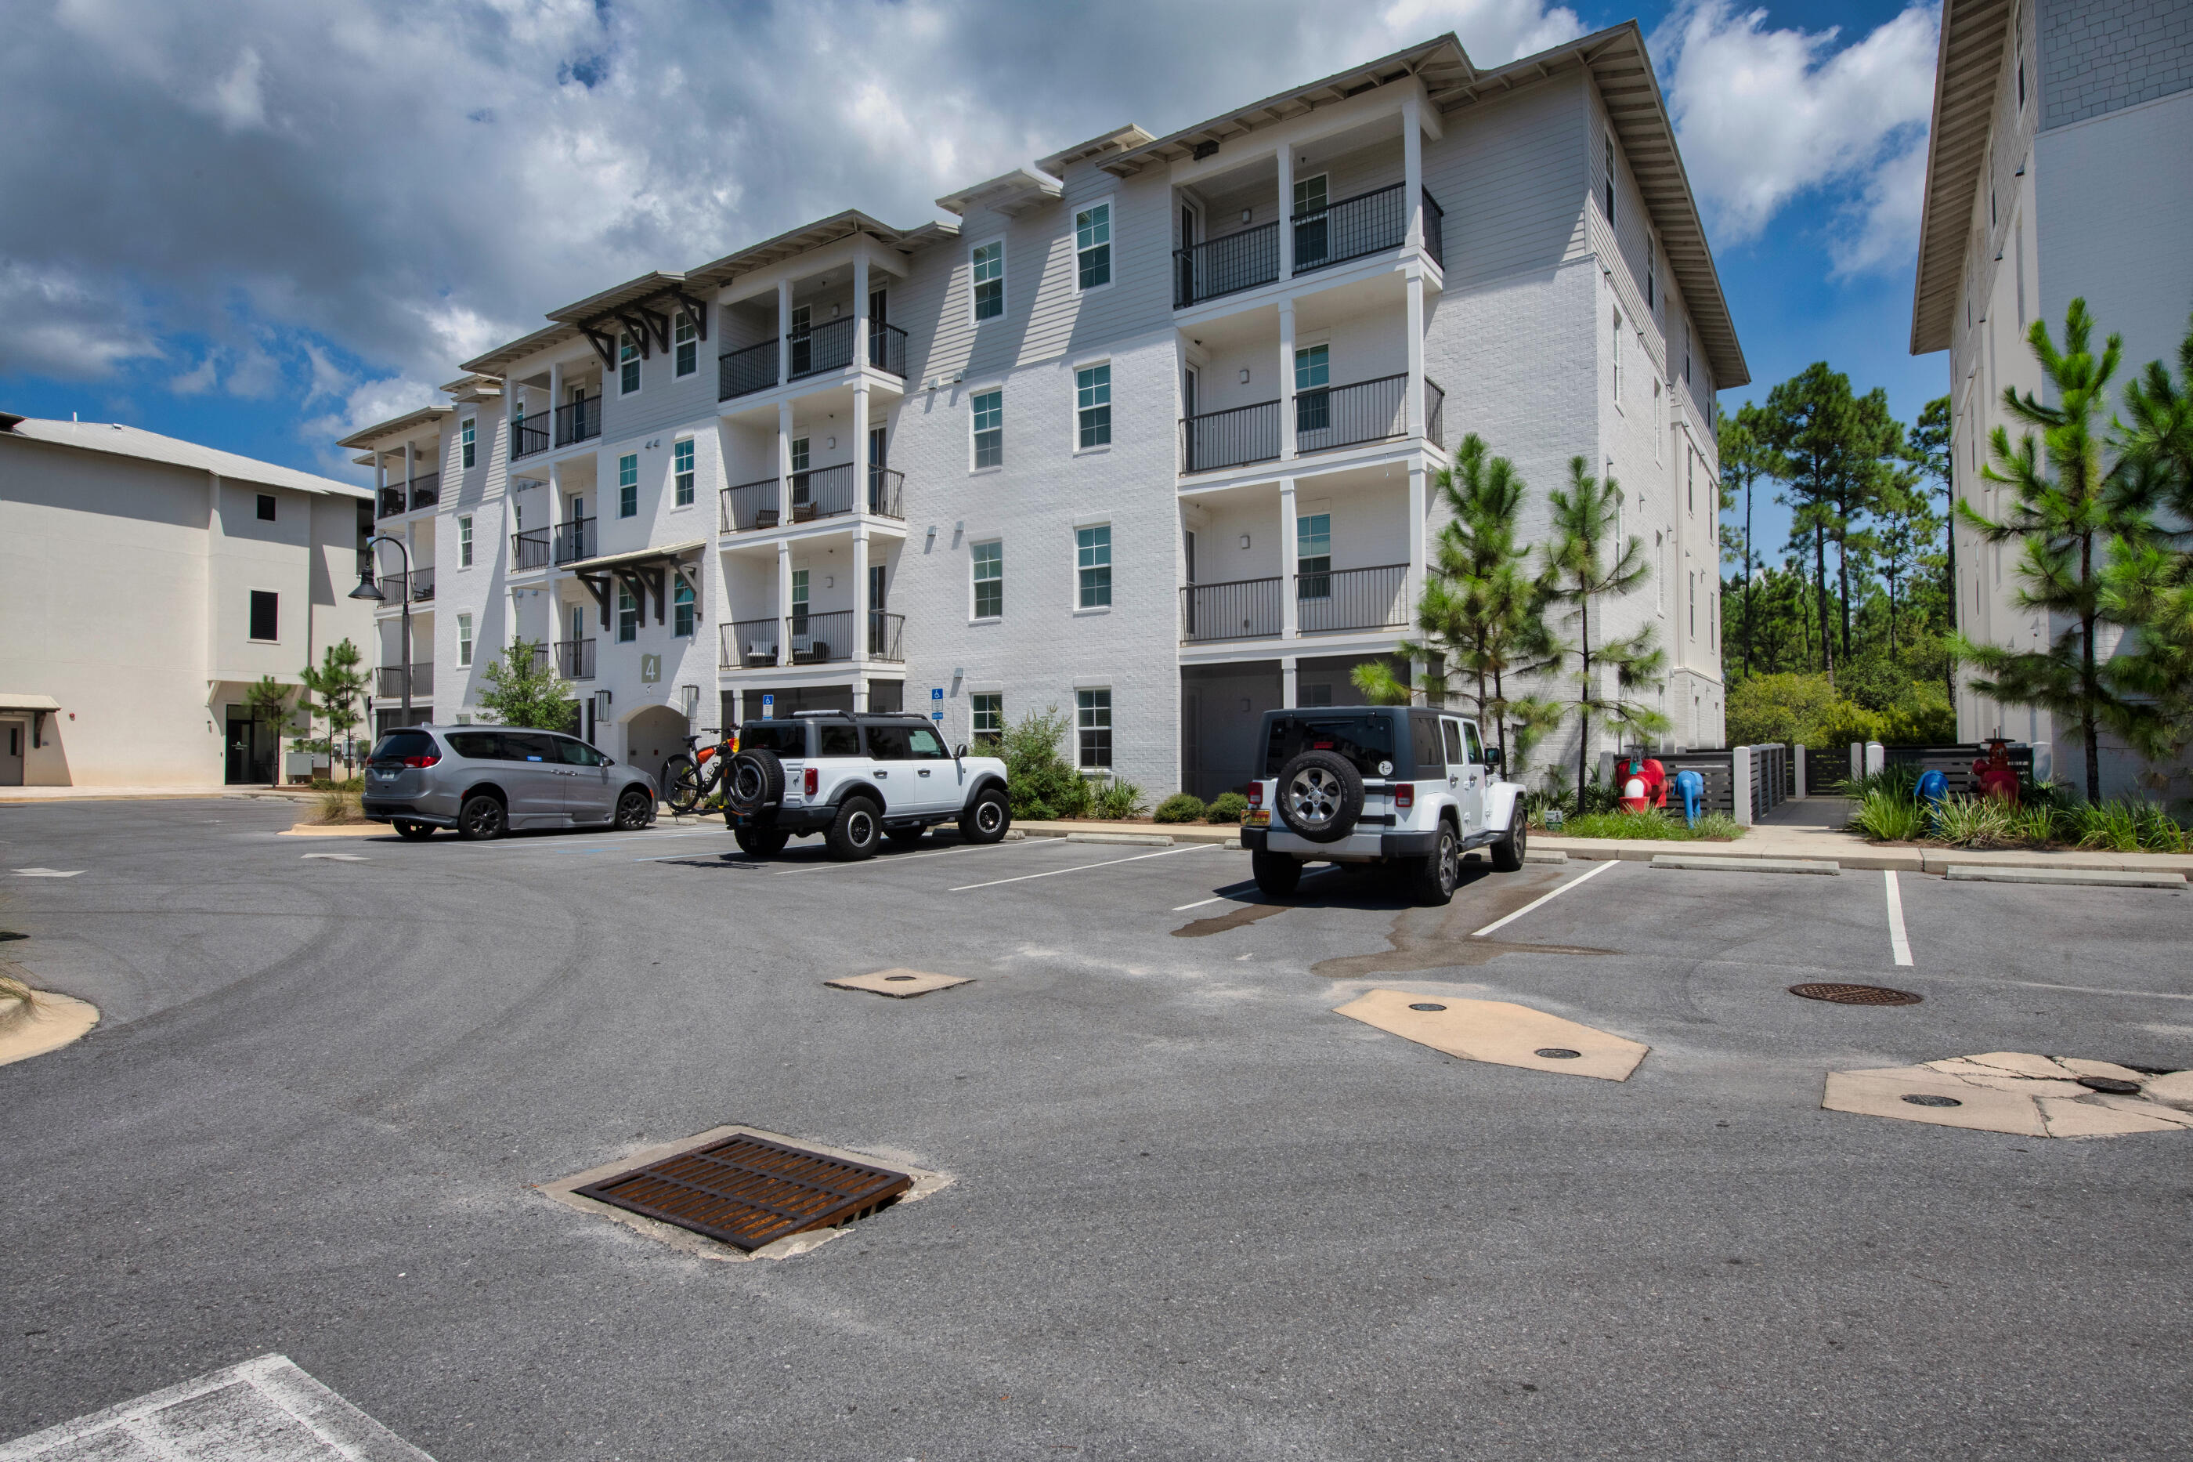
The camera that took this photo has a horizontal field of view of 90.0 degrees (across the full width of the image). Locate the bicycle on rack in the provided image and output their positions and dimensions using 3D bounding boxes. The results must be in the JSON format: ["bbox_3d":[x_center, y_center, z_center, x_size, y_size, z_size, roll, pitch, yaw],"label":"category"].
[{"bbox_3d":[-4.972,0.461,14.172,1.880,1.120,0.720,-1,-1,35],"label":"bicycle on rack"}]

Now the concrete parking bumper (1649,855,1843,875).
[{"bbox_3d":[7.373,1.523,12.450,1.830,0.140,0.180,-1,-1,30],"label":"concrete parking bumper"}]

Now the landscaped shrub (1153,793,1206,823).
[{"bbox_3d":[1.463,1.326,19.302,0.920,0.540,0.880,0,-1,0],"label":"landscaped shrub"}]

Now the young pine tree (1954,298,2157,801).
[{"bbox_3d":[11.507,-1.897,12.952,1.950,6.400,1.950,-1,-1,35],"label":"young pine tree"}]

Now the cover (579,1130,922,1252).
[{"bbox_3d":[-1.157,1.505,3.600,0.825,0.060,0.650,-1,-1,35],"label":"cover"}]

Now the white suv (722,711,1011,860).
[{"bbox_3d":[-3.331,0.802,16.404,2.000,1.930,4.800,-1,-1,31],"label":"white suv"}]

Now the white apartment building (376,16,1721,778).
[{"bbox_3d":[-4.128,-4.562,35.297,41.400,12.900,22.600,-1,-1,35],"label":"white apartment building"}]

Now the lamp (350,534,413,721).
[{"bbox_3d":[-13.343,-0.898,20.511,0.700,5.400,1.150,-1,-1,40],"label":"lamp"}]

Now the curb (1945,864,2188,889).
[{"bbox_3d":[9.430,1.430,10.730,1.830,0.130,0.170,-1,-1,32],"label":"curb"}]

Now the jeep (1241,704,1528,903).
[{"bbox_3d":[3.180,0.695,11.630,1.900,1.820,4.420,-1,-1,33],"label":"jeep"}]

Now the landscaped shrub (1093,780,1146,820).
[{"bbox_3d":[0.420,1.310,20.700,1.000,0.760,0.950,0,-1,0],"label":"landscaped shrub"}]

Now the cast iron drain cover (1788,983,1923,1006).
[{"bbox_3d":[4.380,1.535,6.335,0.640,0.040,0.640,-1,-2,34],"label":"cast iron drain cover"}]

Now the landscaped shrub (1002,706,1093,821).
[{"bbox_3d":[-1.015,0.608,21.289,1.850,2.150,1.650,-1,-1,35],"label":"landscaped shrub"}]

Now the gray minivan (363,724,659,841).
[{"bbox_3d":[-10.490,0.942,20.154,2.020,1.810,5.180,-1,-1,25],"label":"gray minivan"}]

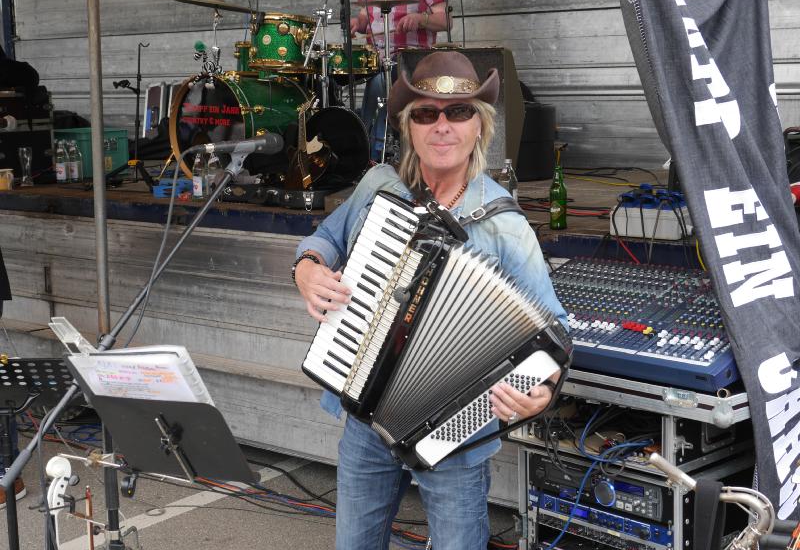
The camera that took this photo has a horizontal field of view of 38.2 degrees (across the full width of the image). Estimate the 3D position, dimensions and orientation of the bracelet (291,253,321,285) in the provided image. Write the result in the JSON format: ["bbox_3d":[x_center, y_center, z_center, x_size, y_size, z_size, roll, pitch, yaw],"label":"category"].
[{"bbox_3d":[-0.197,-0.006,2.460,0.070,0.070,0.012,0,20,-25],"label":"bracelet"}]

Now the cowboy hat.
[{"bbox_3d":[0.095,-0.406,2.530,0.245,0.147,0.310,-4,1,9],"label":"cowboy hat"}]

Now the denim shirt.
[{"bbox_3d":[0.073,0.089,2.610,0.590,0.680,0.370,1,7,5],"label":"denim shirt"}]

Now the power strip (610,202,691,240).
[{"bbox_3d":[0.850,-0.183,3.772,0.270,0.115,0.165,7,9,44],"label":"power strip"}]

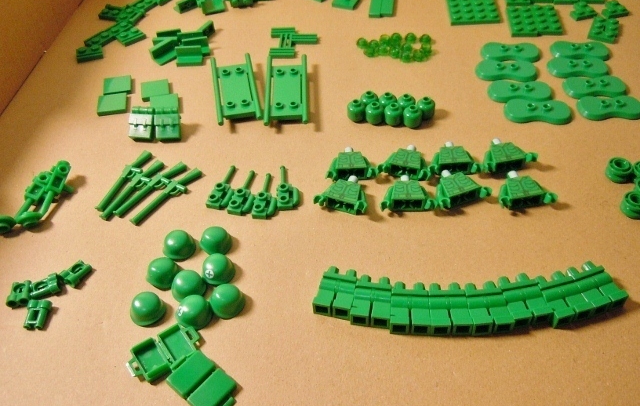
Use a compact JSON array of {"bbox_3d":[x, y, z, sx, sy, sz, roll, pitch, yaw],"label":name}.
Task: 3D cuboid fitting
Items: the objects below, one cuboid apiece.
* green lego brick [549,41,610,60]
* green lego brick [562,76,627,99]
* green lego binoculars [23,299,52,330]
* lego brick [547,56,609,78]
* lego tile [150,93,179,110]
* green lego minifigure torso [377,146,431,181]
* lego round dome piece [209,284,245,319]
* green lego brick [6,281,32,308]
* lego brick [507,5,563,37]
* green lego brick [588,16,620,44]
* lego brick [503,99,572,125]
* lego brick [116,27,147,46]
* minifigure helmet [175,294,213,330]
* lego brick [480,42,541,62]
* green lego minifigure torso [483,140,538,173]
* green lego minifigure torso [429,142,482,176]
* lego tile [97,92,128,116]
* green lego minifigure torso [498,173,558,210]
[{"bbox_3d":[0.160,-0.094,0.340,0.035,0.005,0.017,2,49,5],"label":"green lego brick"},{"bbox_3d":[0.157,-0.067,0.316,0.036,0.005,0.017,-3,48,1],"label":"green lego brick"},{"bbox_3d":[-0.121,0.048,0.238,0.010,0.005,0.013,-7,49,-2],"label":"green lego binoculars"},{"bbox_3d":[0.153,-0.081,0.329,0.035,0.005,0.017,2,49,5],"label":"lego brick"},{"bbox_3d":[-0.091,-0.057,0.325,0.016,0.003,0.016,-8,49,-3],"label":"lego tile"},{"bbox_3d":[0.044,-0.021,0.279,0.025,0.010,0.021,11,50,13],"label":"green lego minifigure torso"},{"bbox_3d":[-0.039,0.039,0.231,0.015,0.011,0.015,-2,48,2],"label":"lego round dome piece"},{"bbox_3d":[-0.131,0.040,0.242,0.010,0.005,0.011,-9,49,-4],"label":"green lego brick"},{"bbox_3d":[0.140,-0.120,0.366,0.033,0.005,0.033,1,49,4],"label":"lego brick"},{"bbox_3d":[0.179,-0.109,0.350,0.016,0.005,0.024,19,52,19],"label":"green lego brick"},{"bbox_3d":[0.120,-0.051,0.305,0.035,0.005,0.017,3,49,7],"label":"lego brick"},{"bbox_3d":[-0.127,-0.112,0.375,0.016,0.005,0.012,-33,54,-24],"label":"lego brick"},{"bbox_3d":[-0.052,0.043,0.228,0.015,0.009,0.014,-2,48,2],"label":"minifigure helmet"},{"bbox_3d":[0.119,-0.094,0.344,0.035,0.005,0.017,4,49,8],"label":"lego brick"},{"bbox_3d":[0.095,-0.025,0.282,0.029,0.008,0.018,-11,49,-6],"label":"green lego minifigure torso"},{"bbox_3d":[0.068,-0.023,0.282,0.026,0.008,0.018,-3,49,1],"label":"green lego minifigure torso"},{"bbox_3d":[-0.124,-0.059,0.333,0.016,0.003,0.016,-10,49,-5],"label":"lego tile"},{"bbox_3d":[0.095,-0.006,0.260,0.025,0.008,0.020,-11,49,-7],"label":"green lego minifigure torso"}]

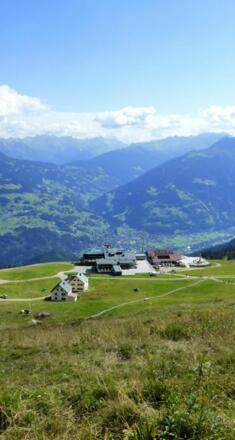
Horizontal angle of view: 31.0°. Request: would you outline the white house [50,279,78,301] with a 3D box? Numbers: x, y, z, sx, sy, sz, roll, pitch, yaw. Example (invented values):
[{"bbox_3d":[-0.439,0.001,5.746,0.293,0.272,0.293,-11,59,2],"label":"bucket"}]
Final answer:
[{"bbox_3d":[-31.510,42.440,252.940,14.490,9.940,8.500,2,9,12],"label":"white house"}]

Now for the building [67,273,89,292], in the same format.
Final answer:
[{"bbox_3d":[-24.590,38.870,265.770,10.990,9.940,8.000,2,9,11],"label":"building"}]

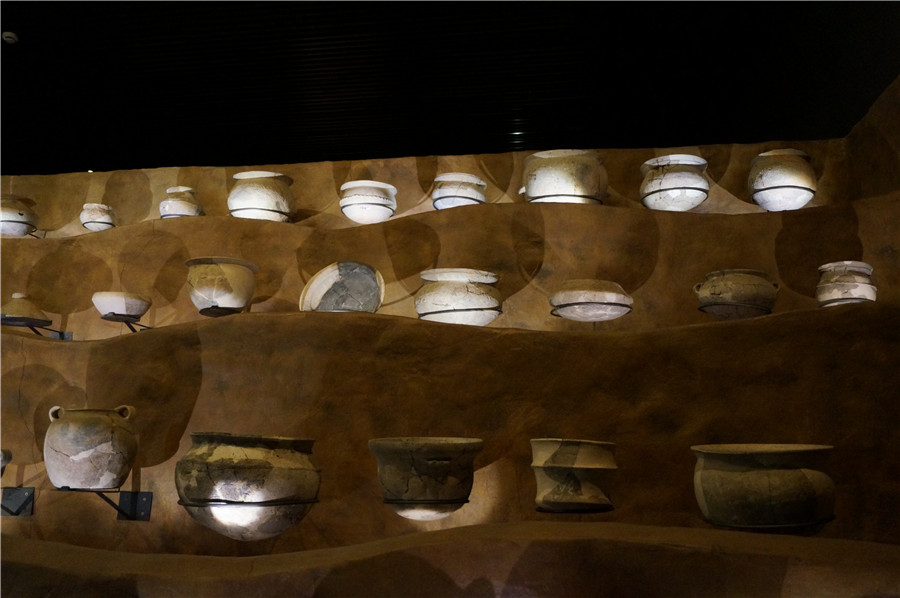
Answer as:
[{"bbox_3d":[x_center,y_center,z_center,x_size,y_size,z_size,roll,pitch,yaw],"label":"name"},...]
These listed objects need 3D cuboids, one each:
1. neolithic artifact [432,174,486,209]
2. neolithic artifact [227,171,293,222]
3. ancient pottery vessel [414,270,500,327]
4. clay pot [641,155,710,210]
[{"bbox_3d":[0.044,-0.460,3.900,0.248,0.170,0.248,-1,-11,7],"label":"neolithic artifact"},{"bbox_3d":[-0.817,-0.407,3.664,0.278,0.218,0.278,1,-10,-7],"label":"neolithic artifact"},{"bbox_3d":[0.031,0.016,3.047,0.312,0.197,0.312,0,-11,0],"label":"ancient pottery vessel"},{"bbox_3d":[1.002,-0.489,3.788,0.302,0.224,0.302,-1,-11,7],"label":"clay pot"}]

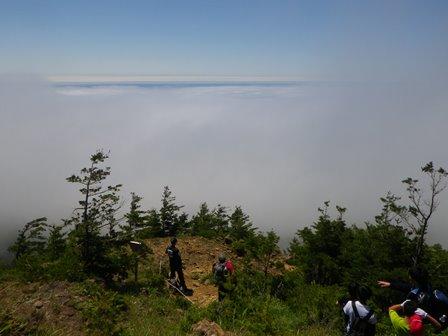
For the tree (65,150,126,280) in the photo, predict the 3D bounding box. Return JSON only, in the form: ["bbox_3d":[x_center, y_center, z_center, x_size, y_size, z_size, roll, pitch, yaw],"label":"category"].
[{"bbox_3d":[-4.050,1.560,11.450,1.900,4.350,1.800,0,15,0],"label":"tree"}]

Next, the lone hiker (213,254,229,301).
[{"bbox_3d":[-0.110,3.520,11.550,0.520,1.680,0.420,0,15,0],"label":"lone hiker"}]

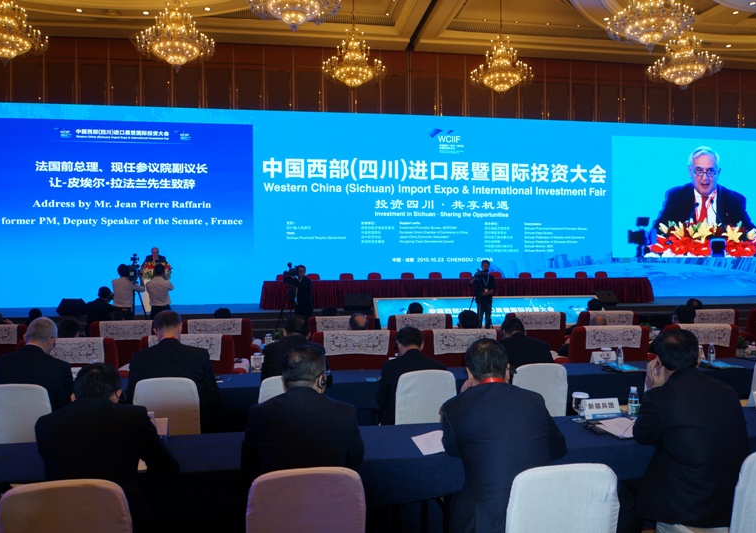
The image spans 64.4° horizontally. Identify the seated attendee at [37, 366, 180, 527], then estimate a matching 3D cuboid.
[{"bbox_3d":[-1.102,1.026,2.578,0.560,1.270,0.780,0,1,-10],"label":"seated attendee"}]

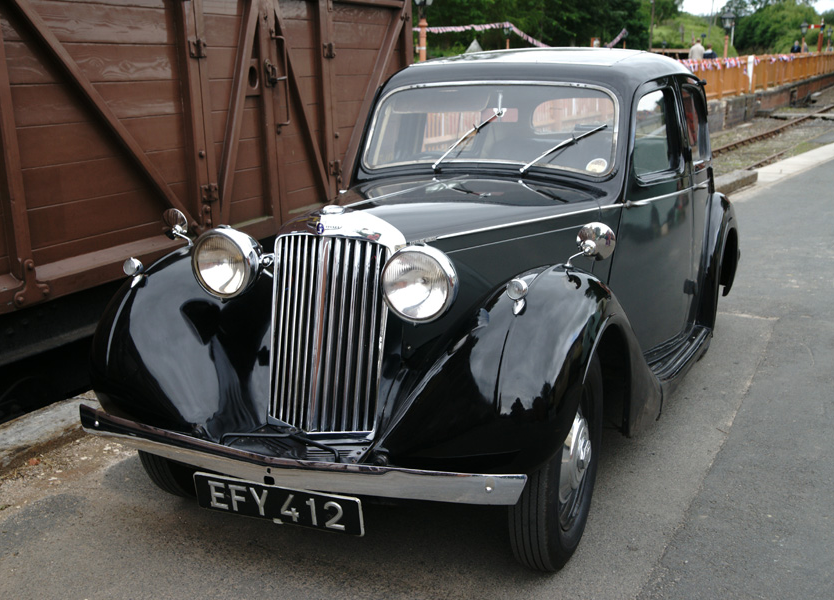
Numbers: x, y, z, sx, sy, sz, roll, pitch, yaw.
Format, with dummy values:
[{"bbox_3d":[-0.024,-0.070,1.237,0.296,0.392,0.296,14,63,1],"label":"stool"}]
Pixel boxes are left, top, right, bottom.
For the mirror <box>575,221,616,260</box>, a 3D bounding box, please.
[{"bbox_3d":[0.491,-0.160,2.735,0.108,0.108,0.055,5,18,26],"label":"mirror"}]

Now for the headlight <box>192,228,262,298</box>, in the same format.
[{"bbox_3d":[-0.548,-0.123,3.005,0.213,0.213,0.165,5,16,26],"label":"headlight"}]

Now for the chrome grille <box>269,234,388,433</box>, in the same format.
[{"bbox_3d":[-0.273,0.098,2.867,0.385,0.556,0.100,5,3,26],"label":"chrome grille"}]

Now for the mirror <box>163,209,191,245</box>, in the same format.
[{"bbox_3d":[-0.810,-0.254,3.360,0.110,0.112,0.055,5,18,26],"label":"mirror"}]

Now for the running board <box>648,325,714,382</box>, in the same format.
[{"bbox_3d":[1.025,0.235,4.038,0.185,0.080,0.950,5,14,26],"label":"running board"}]

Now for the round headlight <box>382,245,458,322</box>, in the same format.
[{"bbox_3d":[0.028,-0.057,2.722,0.213,0.213,0.165,5,16,26],"label":"round headlight"}]

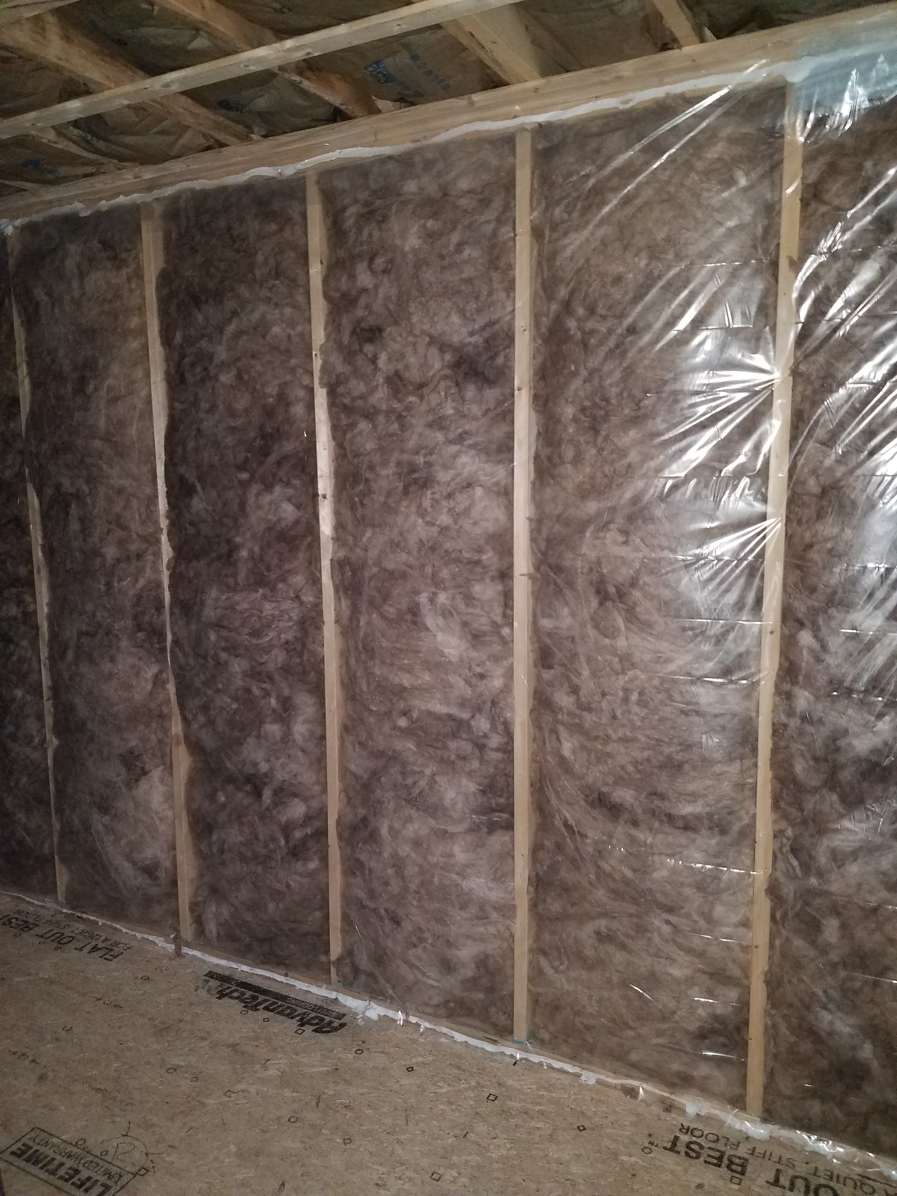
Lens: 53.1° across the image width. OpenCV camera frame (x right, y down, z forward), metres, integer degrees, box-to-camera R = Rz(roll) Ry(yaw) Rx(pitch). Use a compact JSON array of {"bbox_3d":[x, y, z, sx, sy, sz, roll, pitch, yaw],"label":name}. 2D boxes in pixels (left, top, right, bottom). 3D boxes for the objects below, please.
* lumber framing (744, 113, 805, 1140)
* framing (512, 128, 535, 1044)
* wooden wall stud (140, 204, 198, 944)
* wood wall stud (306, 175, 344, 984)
[{"bbox_3d":[0.754,0.084,2.068,0.038,2.352,0.112,4,9,27],"label":"lumber framing"},{"bbox_3d":[0.213,0.049,2.347,0.038,2.352,0.112,4,9,27],"label":"framing"},{"bbox_3d":[-0.869,-0.021,2.906,0.038,2.352,0.112,4,9,27],"label":"wooden wall stud"},{"bbox_3d":[-0.325,0.014,2.625,0.038,2.352,0.112,4,9,27],"label":"wood wall stud"}]

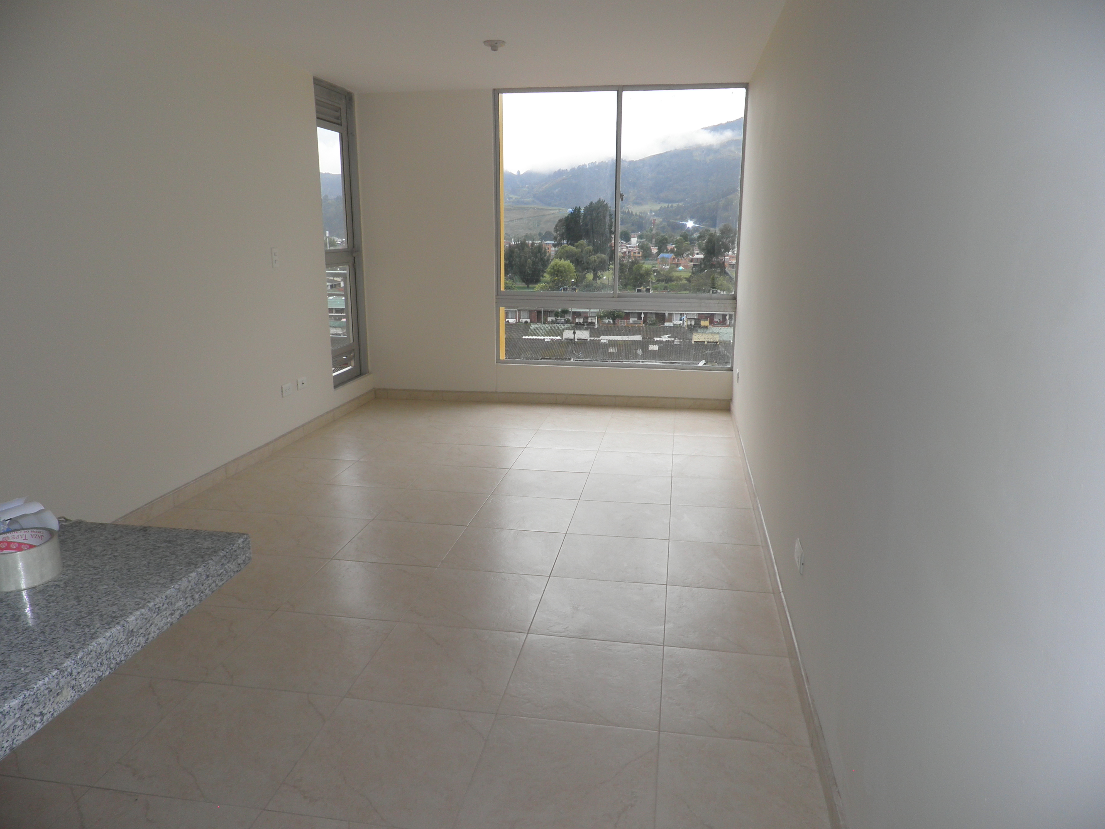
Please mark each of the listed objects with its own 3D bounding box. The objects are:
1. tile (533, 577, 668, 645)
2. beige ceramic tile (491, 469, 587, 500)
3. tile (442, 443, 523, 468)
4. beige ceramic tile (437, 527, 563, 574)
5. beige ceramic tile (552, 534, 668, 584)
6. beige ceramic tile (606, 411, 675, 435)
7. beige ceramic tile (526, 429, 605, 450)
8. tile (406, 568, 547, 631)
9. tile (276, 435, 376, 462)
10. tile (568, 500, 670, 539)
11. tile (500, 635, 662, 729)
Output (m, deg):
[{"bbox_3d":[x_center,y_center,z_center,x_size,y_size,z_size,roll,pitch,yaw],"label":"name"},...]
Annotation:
[{"bbox_3d":[0.179,0.706,2.779,0.454,0.012,0.454,2,13,9],"label":"tile"},{"bbox_3d":[-0.049,0.372,4.095,0.450,0.012,0.450,2,13,9],"label":"beige ceramic tile"},{"bbox_3d":[-0.419,0.252,4.603,0.450,0.012,0.450,2,13,9],"label":"tile"},{"bbox_3d":[-0.198,0.584,3.289,0.454,0.012,0.454,2,13,9],"label":"beige ceramic tile"},{"bbox_3d":[0.253,0.601,3.207,0.452,0.010,0.452,2,13,9],"label":"beige ceramic tile"},{"bbox_3d":[0.618,0.082,5.348,0.450,0.012,0.460,2,13,9],"label":"beige ceramic tile"},{"bbox_3d":[0.101,0.172,5.022,0.452,0.010,0.452,2,13,9],"label":"beige ceramic tile"},{"bbox_3d":[-0.273,0.688,2.854,0.456,0.010,0.447,2,14,9],"label":"tile"},{"bbox_3d":[-1.328,0.214,4.743,0.455,0.012,0.450,2,13,9],"label":"tile"},{"bbox_3d":[0.327,0.498,3.643,0.452,0.010,0.452,2,13,9],"label":"tile"},{"bbox_3d":[0.105,0.808,2.339,0.454,0.012,0.454,2,13,9],"label":"tile"}]

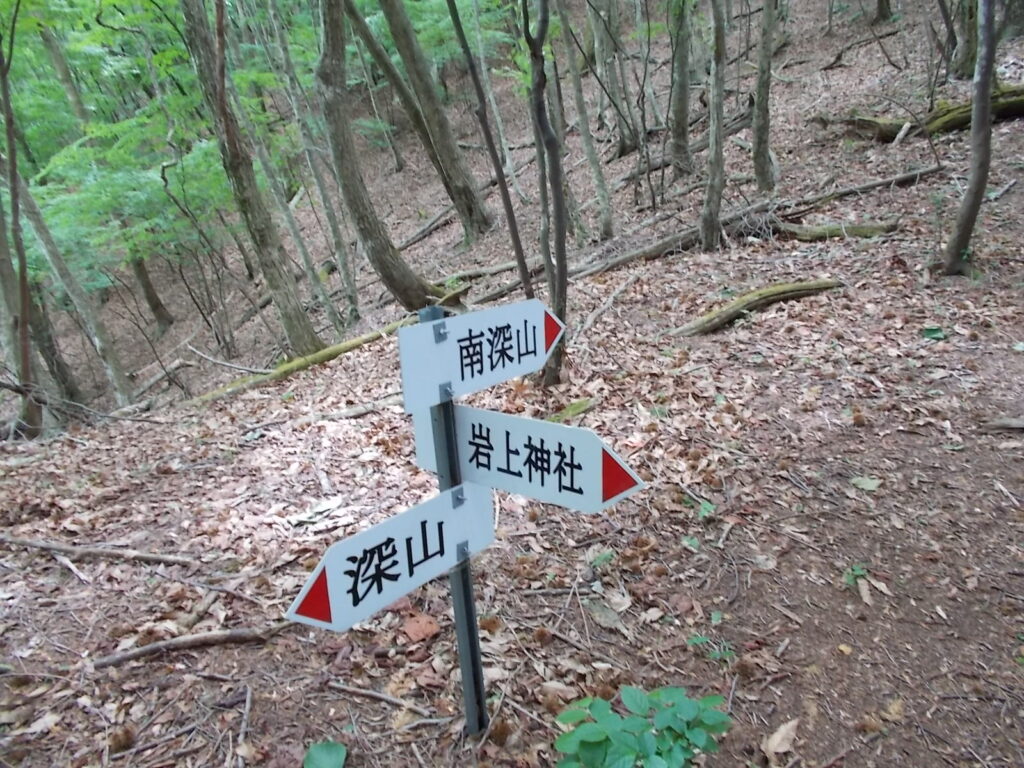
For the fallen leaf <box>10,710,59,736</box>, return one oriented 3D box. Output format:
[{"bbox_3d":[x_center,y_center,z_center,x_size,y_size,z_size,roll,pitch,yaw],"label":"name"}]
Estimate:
[{"bbox_3d":[-1.346,0.958,2.171,0.115,0.025,0.065,-18,20,-28],"label":"fallen leaf"}]

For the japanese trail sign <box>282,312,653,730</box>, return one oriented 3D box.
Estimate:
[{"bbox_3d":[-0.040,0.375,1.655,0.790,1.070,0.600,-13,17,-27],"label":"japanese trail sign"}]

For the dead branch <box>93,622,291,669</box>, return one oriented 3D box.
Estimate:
[{"bbox_3d":[-0.903,0.741,2.176,0.516,0.040,0.075,-6,16,-15],"label":"dead branch"}]

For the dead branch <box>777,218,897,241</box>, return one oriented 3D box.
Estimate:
[{"bbox_3d":[2.719,-1.302,6.439,0.994,0.130,0.170,-1,16,3],"label":"dead branch"}]

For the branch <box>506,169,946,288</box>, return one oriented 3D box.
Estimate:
[{"bbox_3d":[2.100,-1.415,6.569,4.786,0.170,0.240,-18,21,-24],"label":"branch"}]

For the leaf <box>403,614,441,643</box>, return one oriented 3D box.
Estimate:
[{"bbox_3d":[-0.274,0.740,2.341,0.105,0.028,0.115,-8,17,2],"label":"leaf"}]

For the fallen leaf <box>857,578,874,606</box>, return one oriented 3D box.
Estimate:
[{"bbox_3d":[1.051,0.618,2.285,0.032,0.018,0.144,0,13,12],"label":"fallen leaf"}]

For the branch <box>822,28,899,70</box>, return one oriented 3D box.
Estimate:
[{"bbox_3d":[4.964,-4.720,10.900,1.477,0.220,0.350,-29,26,-26],"label":"branch"}]

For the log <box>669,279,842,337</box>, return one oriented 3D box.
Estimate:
[{"bbox_3d":[1.634,-0.510,5.034,1.452,0.130,0.190,-16,20,-24],"label":"log"}]

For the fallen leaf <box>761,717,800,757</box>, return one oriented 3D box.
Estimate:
[{"bbox_3d":[0.610,0.794,1.738,0.125,0.028,0.060,-22,22,-36],"label":"fallen leaf"}]

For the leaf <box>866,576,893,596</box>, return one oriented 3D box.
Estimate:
[{"bbox_3d":[1.057,0.583,2.215,0.025,0.015,0.100,-13,18,-13],"label":"leaf"}]

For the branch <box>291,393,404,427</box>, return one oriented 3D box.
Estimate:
[{"bbox_3d":[-0.831,0.134,3.937,0.594,0.045,0.080,-14,19,-23],"label":"branch"}]

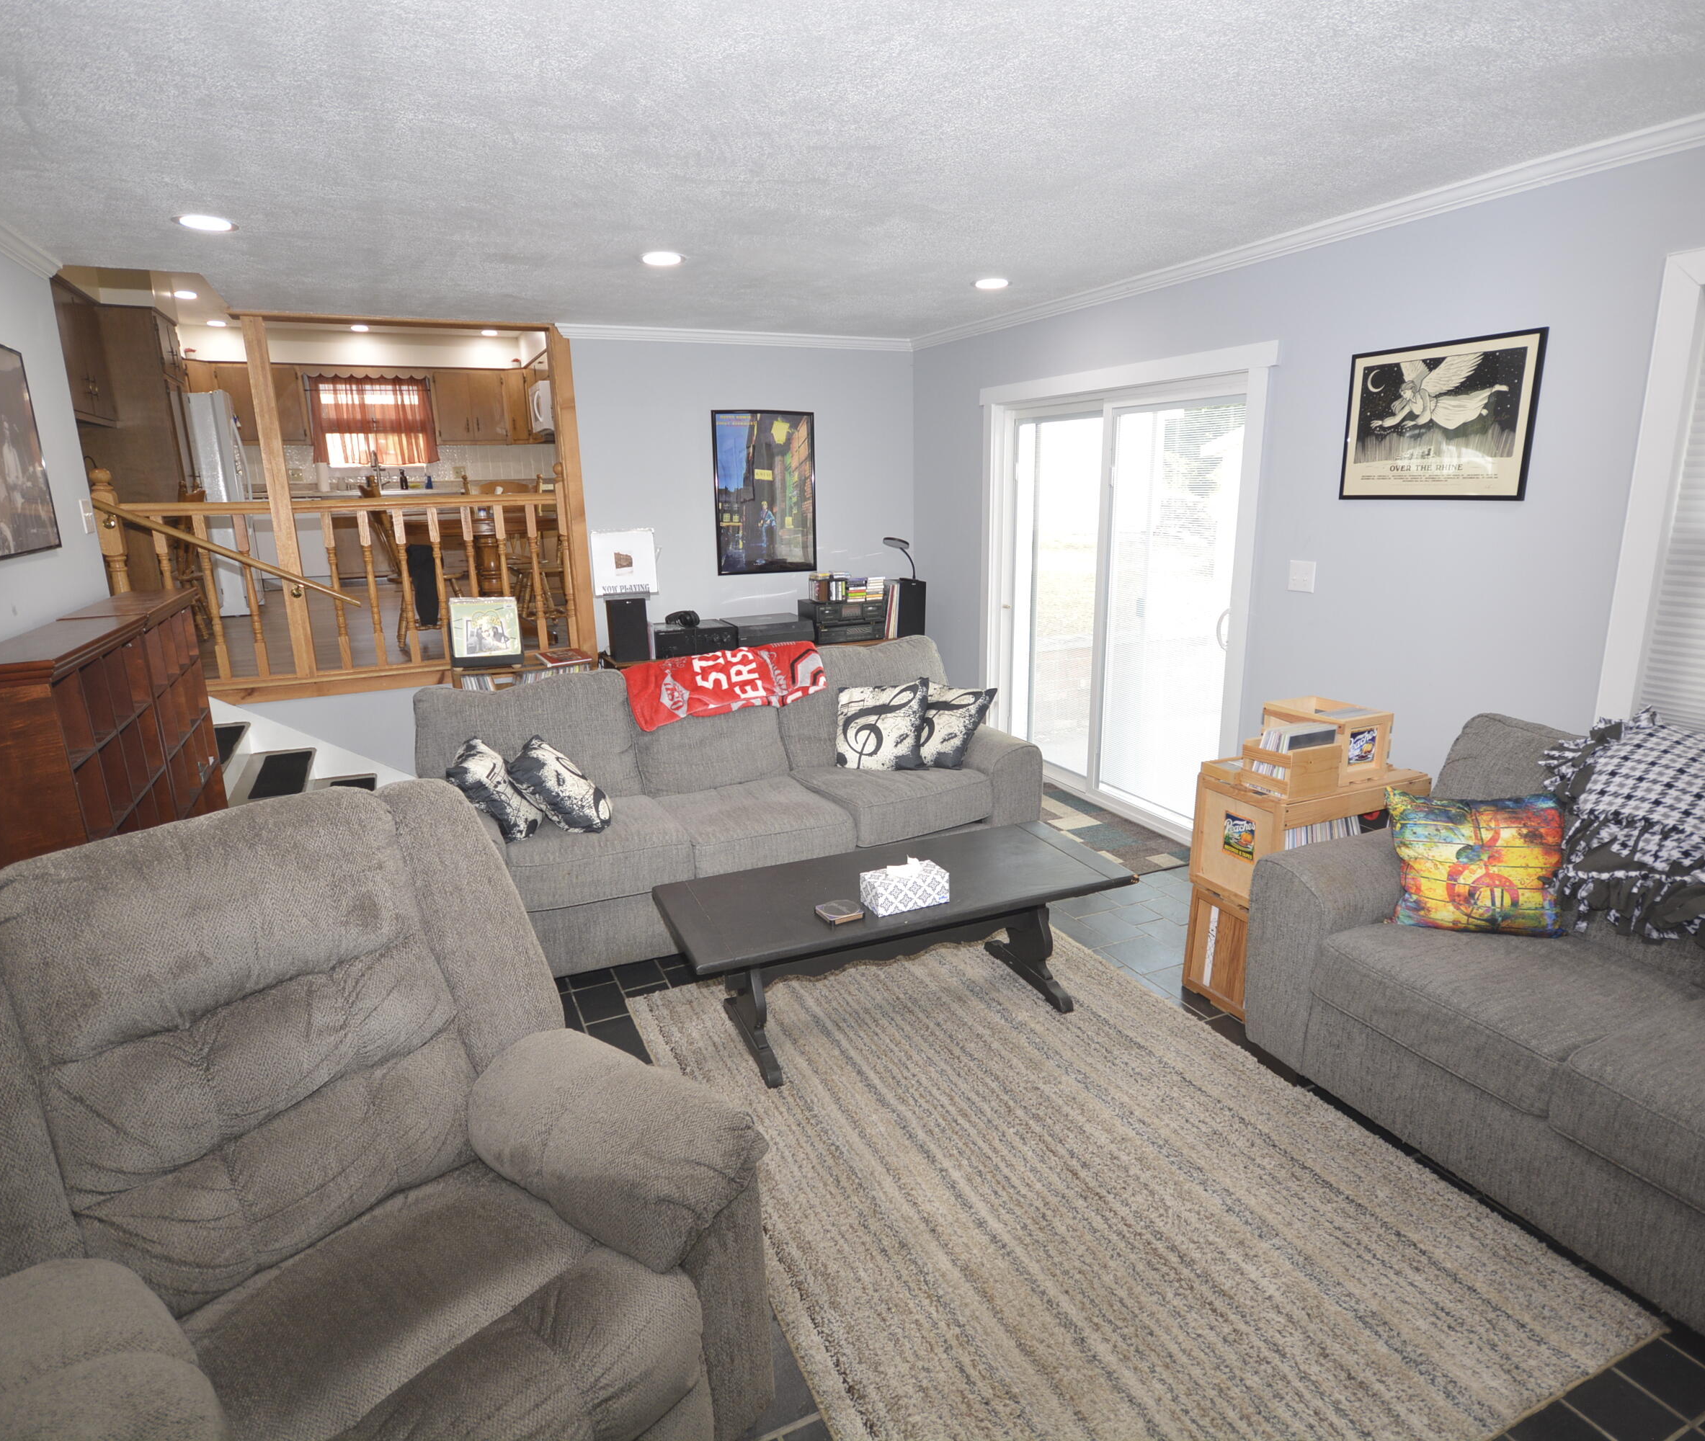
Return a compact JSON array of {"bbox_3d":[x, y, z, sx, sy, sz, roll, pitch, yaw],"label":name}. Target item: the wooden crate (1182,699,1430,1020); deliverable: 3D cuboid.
[{"bbox_3d":[1.348,0.421,2.921,0.525,0.920,0.325,-7,15,-24],"label":"wooden crate"}]

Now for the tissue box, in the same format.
[{"bbox_3d":[0.153,0.474,2.733,0.222,0.101,0.112,-7,15,-23],"label":"tissue box"}]

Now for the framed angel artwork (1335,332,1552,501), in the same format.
[{"bbox_3d":[1.882,-0.964,3.121,0.025,0.491,0.638,-7,16,-24],"label":"framed angel artwork"}]

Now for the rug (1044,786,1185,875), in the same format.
[{"bbox_3d":[0.927,0.469,4.601,0.650,0.010,1.500,-7,16,-24],"label":"rug"}]

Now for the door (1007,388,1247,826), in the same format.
[{"bbox_3d":[1.214,-0.561,4.699,0.110,1.925,1.710,-7,15,-24],"label":"door"}]

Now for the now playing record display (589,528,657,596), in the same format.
[{"bbox_3d":[-1.171,-0.803,4.976,0.320,0.340,0.080,-7,15,-24],"label":"now playing record display"}]

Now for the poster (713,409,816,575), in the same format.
[{"bbox_3d":[-0.502,-1.342,5.687,0.634,0.936,0.025,-7,15,-24],"label":"poster"}]

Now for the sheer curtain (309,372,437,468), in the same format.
[{"bbox_3d":[-5.137,-3.224,10.296,1.180,0.880,0.080,-7,16,-24],"label":"sheer curtain"}]

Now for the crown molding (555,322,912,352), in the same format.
[{"bbox_3d":[-0.586,-2.227,5.578,2.170,0.062,0.060,-7,16,-24],"label":"crown molding"}]

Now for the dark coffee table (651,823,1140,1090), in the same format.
[{"bbox_3d":[0.139,0.690,2.920,1.373,0.422,0.515,-7,15,-24],"label":"dark coffee table"}]

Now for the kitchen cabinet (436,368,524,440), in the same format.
[{"bbox_3d":[-4.129,-3.466,10.623,0.890,0.765,0.320,-7,16,-24],"label":"kitchen cabinet"}]

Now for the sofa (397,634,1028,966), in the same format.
[{"bbox_3d":[-0.473,0.247,3.807,2.297,0.885,0.985,-7,15,-24],"label":"sofa"}]

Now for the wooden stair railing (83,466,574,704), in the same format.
[{"bbox_3d":[-2.496,-0.704,4.886,2.105,1.145,0.140,-7,15,-24],"label":"wooden stair railing"}]

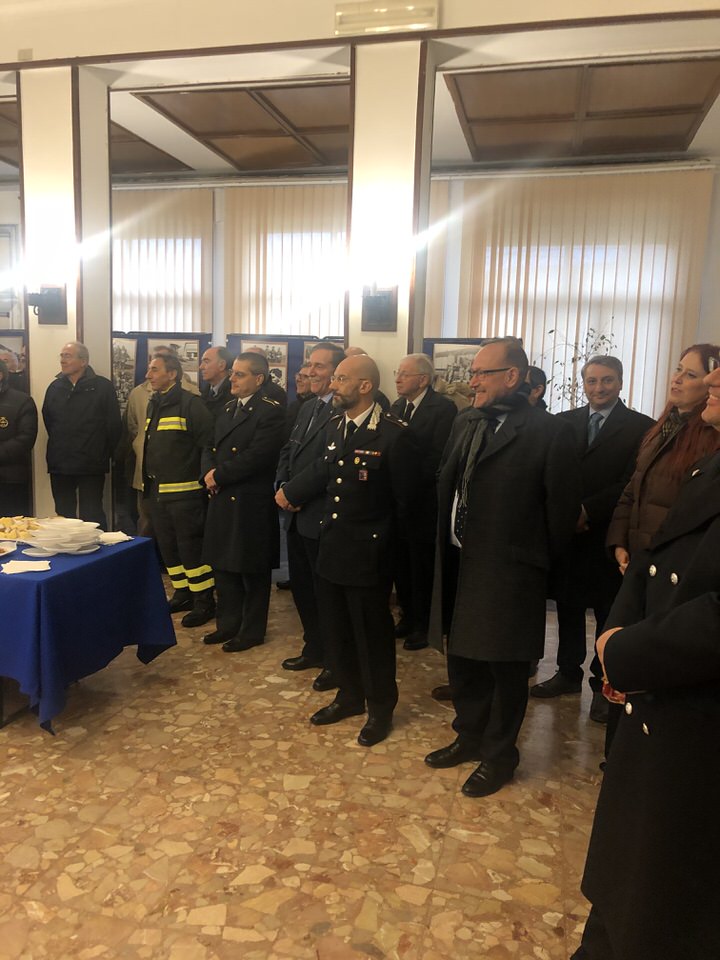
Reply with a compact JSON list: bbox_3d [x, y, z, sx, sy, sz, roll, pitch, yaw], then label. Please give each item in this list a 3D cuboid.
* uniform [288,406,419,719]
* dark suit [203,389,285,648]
[{"bbox_3d":[0.016,0.387,3.558,0.380,1.450,0.550,-6,11,-41],"label":"uniform"},{"bbox_3d":[-0.723,0.226,4.659,0.350,1.500,0.520,-4,10,-39],"label":"dark suit"}]

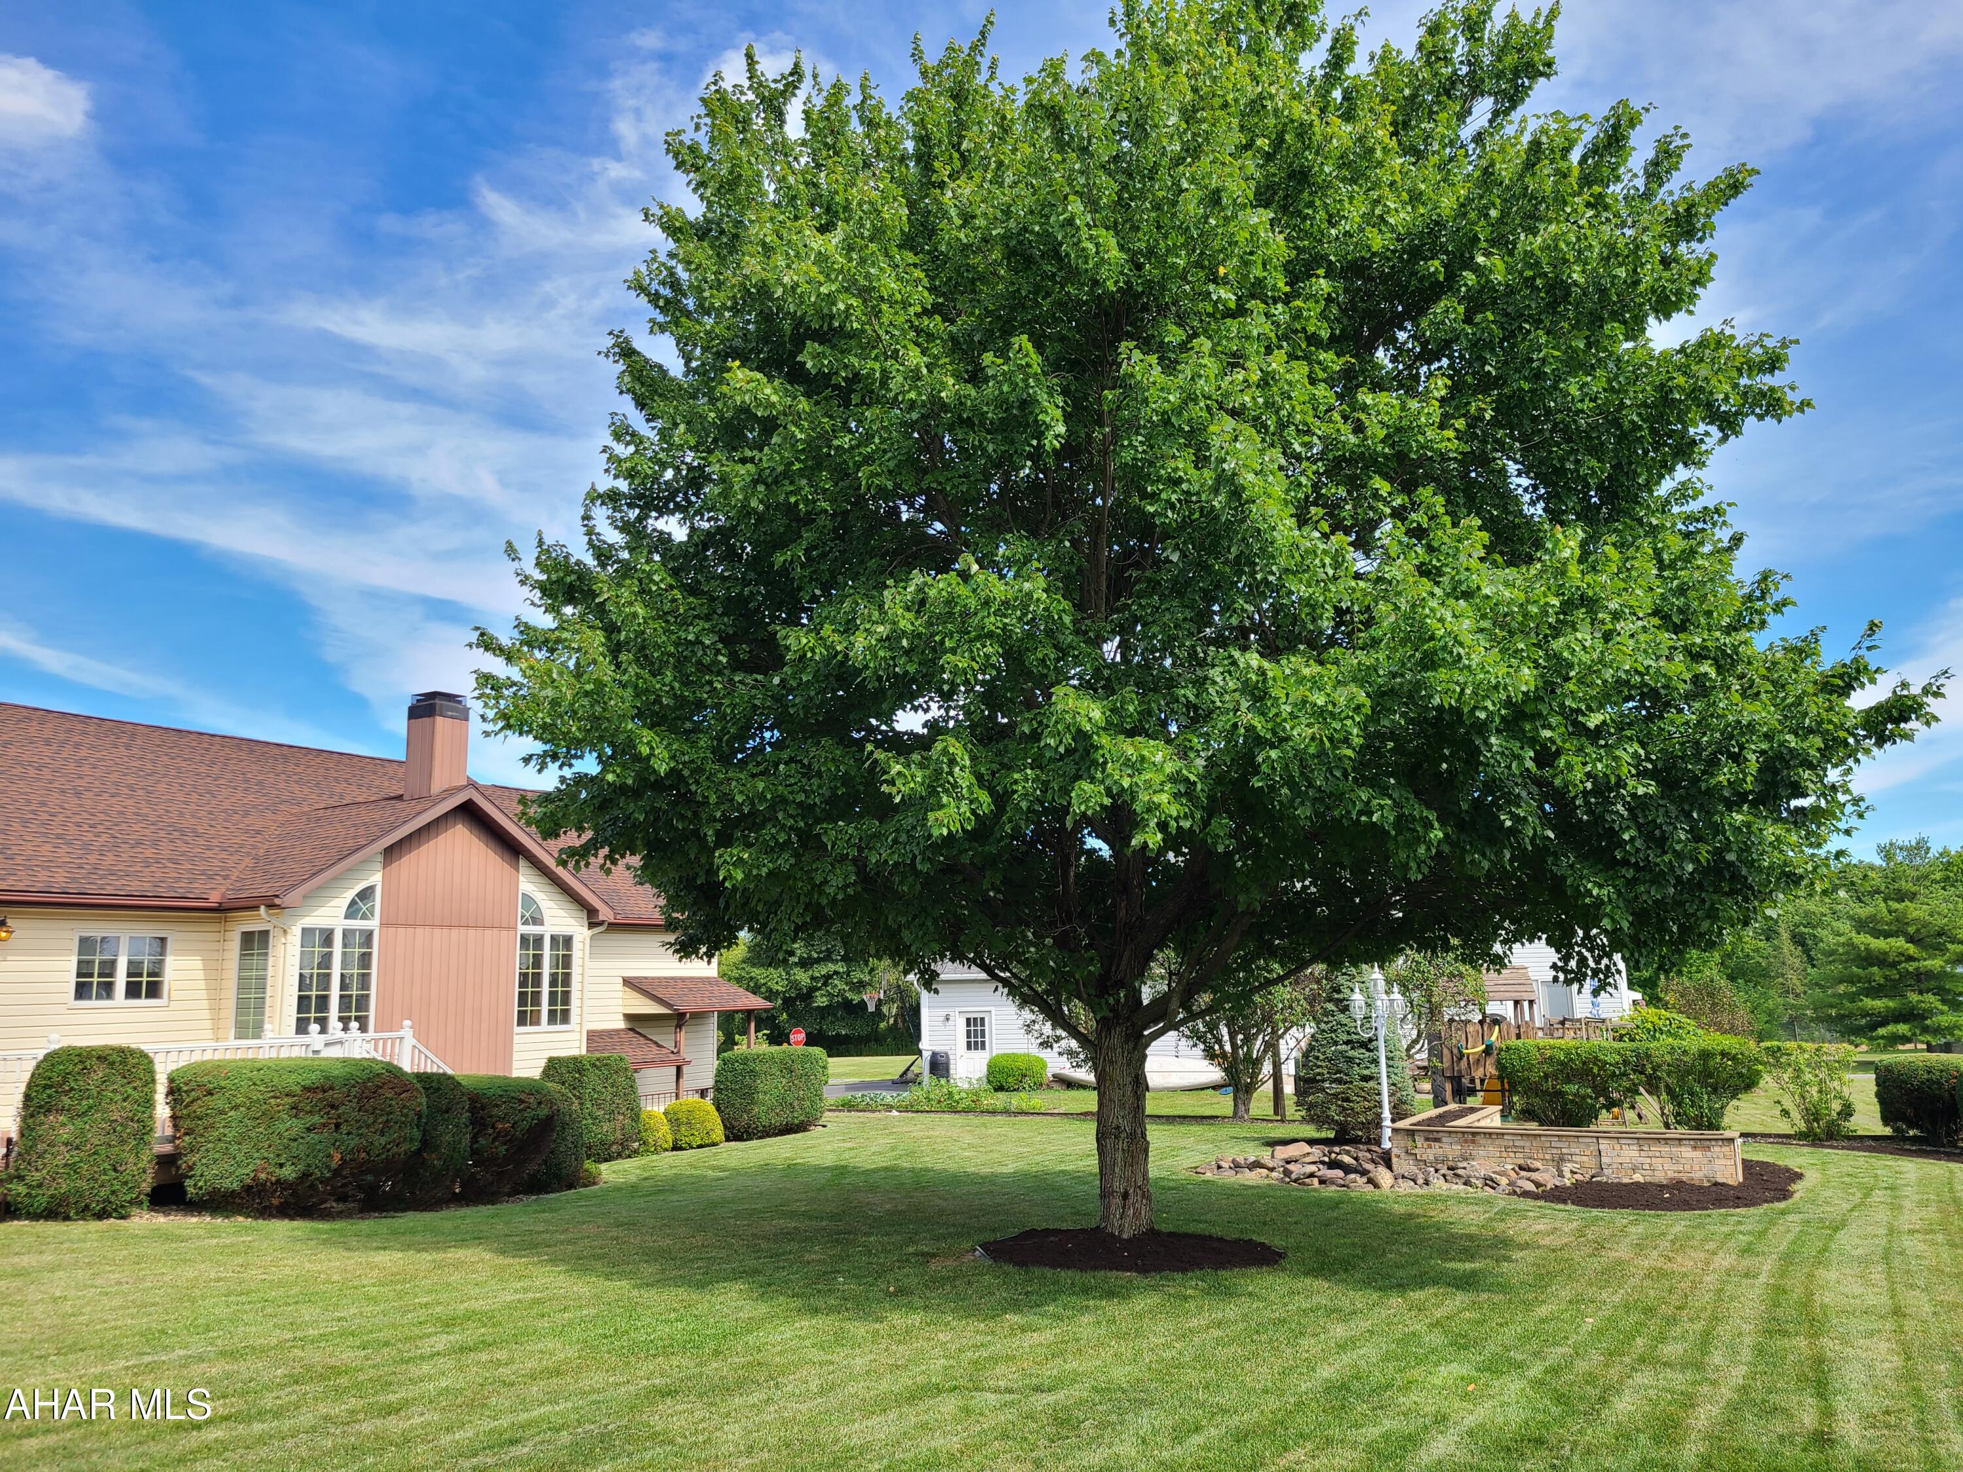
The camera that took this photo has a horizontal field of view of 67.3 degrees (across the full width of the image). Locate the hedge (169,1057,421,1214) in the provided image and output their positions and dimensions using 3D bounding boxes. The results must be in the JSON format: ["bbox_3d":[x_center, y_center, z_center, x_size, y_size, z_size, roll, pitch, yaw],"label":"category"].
[{"bbox_3d":[-6.324,3.659,13.700,1.400,1.260,2.050,-6,-11,27],"label":"hedge"}]

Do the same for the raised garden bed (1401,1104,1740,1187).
[{"bbox_3d":[6.923,4.892,17.729,3.675,0.560,2.923,-3,-9,18],"label":"raised garden bed"}]

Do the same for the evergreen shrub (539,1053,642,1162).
[{"bbox_3d":[-4.768,4.518,18.000,1.060,1.250,1.060,-6,-11,27],"label":"evergreen shrub"}]

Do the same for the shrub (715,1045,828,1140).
[{"bbox_3d":[-3.399,5.730,23.694,1.100,1.400,1.900,-5,-10,27],"label":"shrub"}]

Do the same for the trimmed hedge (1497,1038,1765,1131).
[{"bbox_3d":[8.487,4.562,19.400,3.219,1.127,1.207,-6,-11,27],"label":"trimmed hedge"}]

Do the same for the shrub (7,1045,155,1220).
[{"bbox_3d":[-8.718,3.808,14.180,1.300,1.580,1.050,7,-11,-39],"label":"shrub"}]

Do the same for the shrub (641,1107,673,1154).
[{"bbox_3d":[-4.216,5.058,18.900,0.530,0.550,0.530,-6,-11,27],"label":"shrub"}]

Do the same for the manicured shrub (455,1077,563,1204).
[{"bbox_3d":[-5.099,4.261,15.706,1.200,1.240,1.100,5,-10,-30],"label":"manicured shrub"}]

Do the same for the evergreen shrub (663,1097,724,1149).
[{"bbox_3d":[-3.772,5.089,19.400,0.750,0.630,0.750,-1,-9,0],"label":"evergreen shrub"}]

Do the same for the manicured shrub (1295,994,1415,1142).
[{"bbox_3d":[4.704,4.013,18.500,1.450,2.000,1.450,-6,-11,27],"label":"manicured shrub"}]

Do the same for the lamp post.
[{"bbox_3d":[4.586,3.743,17.200,0.610,2.090,0.610,-6,-11,27],"label":"lamp post"}]

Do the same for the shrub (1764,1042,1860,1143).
[{"bbox_3d":[10.372,4.447,18.500,1.080,1.180,0.980,-6,-11,27],"label":"shrub"}]

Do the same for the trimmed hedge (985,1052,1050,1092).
[{"bbox_3d":[0.961,8.907,39.129,1.650,0.944,1.400,0,-9,0],"label":"trimmed hedge"}]

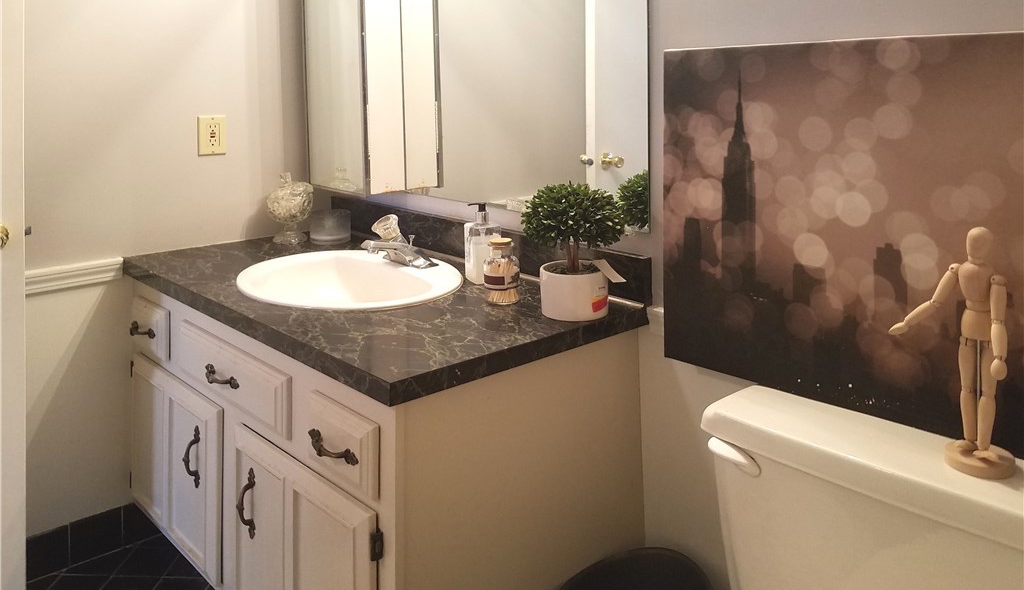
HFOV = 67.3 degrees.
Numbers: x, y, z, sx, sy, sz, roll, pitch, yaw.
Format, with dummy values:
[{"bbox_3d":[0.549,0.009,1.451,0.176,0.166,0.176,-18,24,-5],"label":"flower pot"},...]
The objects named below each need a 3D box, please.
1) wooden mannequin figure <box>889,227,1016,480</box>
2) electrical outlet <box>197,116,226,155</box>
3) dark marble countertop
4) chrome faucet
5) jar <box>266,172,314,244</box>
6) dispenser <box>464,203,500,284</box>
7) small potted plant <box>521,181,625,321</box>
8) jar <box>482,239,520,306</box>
[{"bbox_3d":[0.639,0.081,1.106,0.100,0.325,0.165,-9,17,-31],"label":"wooden mannequin figure"},{"bbox_3d":[-0.818,-0.435,2.105,0.074,0.112,0.009,-13,20,-41],"label":"electrical outlet"},{"bbox_3d":[-0.373,-0.017,1.808,0.632,0.037,1.228,-13,20,-41],"label":"dark marble countertop"},{"bbox_3d":[-0.298,-0.133,1.892,0.165,0.122,0.160,-13,20,-41],"label":"chrome faucet"},{"bbox_3d":[-0.645,-0.254,2.243,0.134,0.203,0.134,0,15,0],"label":"jar"},{"bbox_3d":[-0.068,-0.122,1.782,0.074,0.188,0.070,-6,16,-23],"label":"dispenser"},{"bbox_3d":[0.117,-0.091,1.512,0.200,0.258,0.200,0,15,0],"label":"small potted plant"},{"bbox_3d":[-0.021,-0.049,1.607,0.075,0.129,0.075,0,15,0],"label":"jar"}]

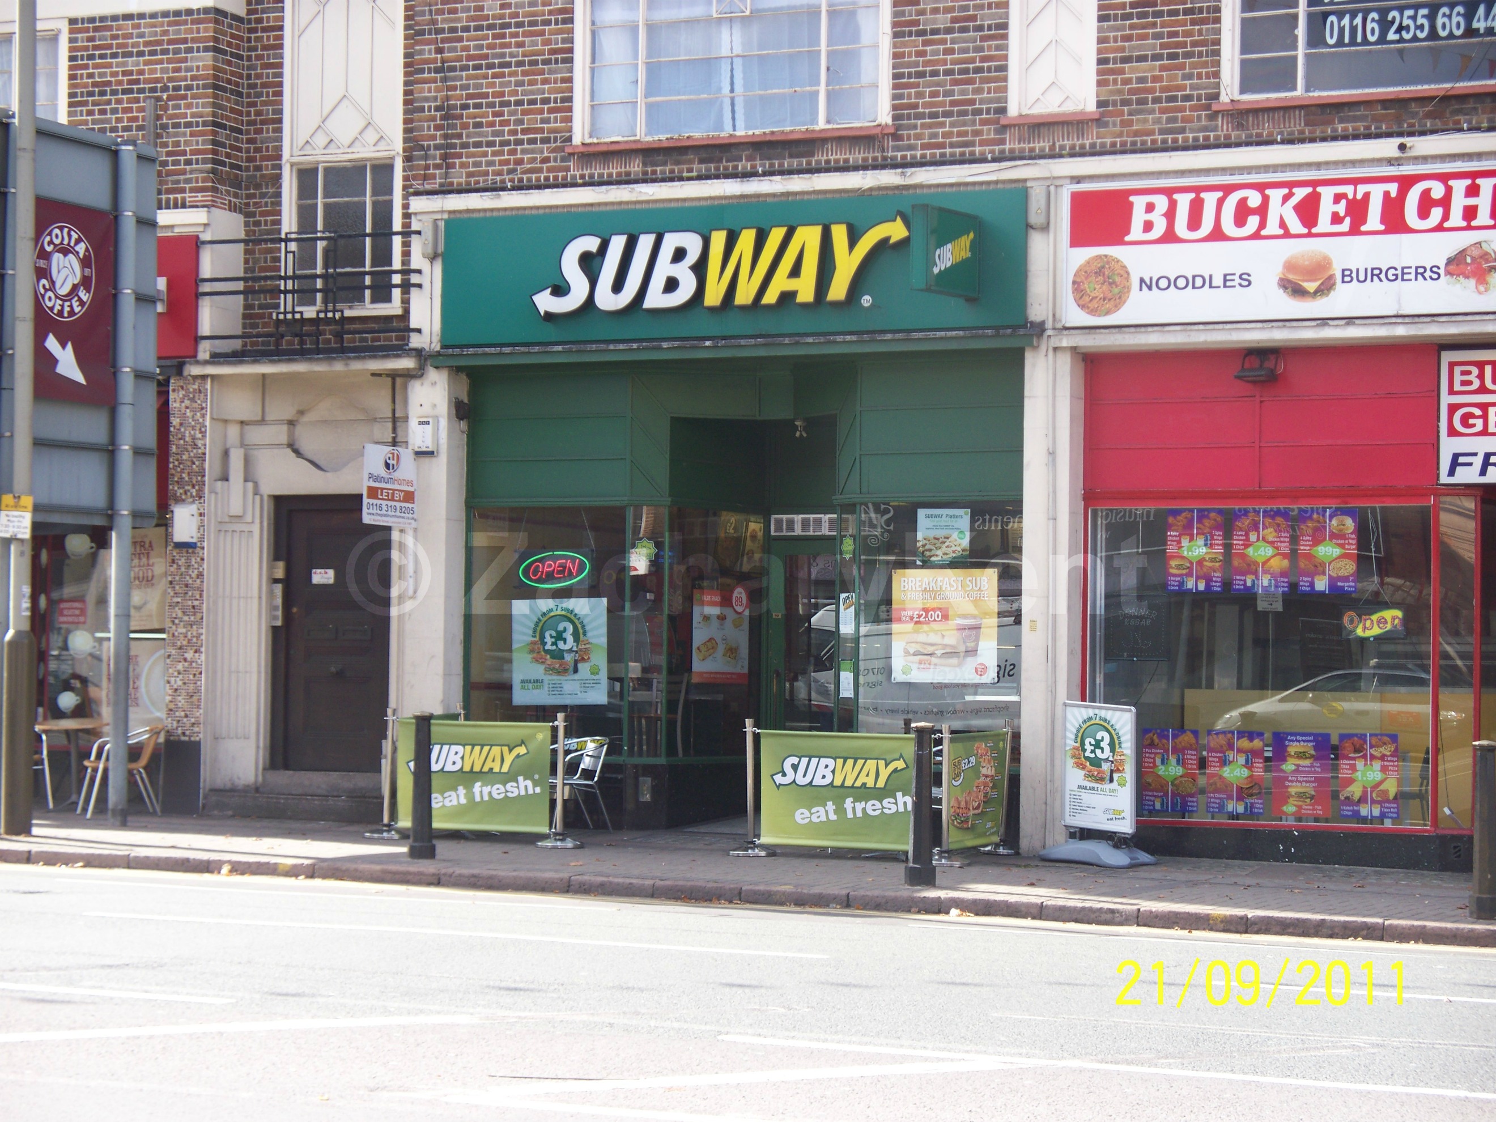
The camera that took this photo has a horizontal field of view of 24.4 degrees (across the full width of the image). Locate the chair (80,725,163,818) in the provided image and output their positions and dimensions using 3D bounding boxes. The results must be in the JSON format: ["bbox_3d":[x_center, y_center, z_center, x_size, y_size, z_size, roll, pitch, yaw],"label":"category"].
[{"bbox_3d":[-5.096,1.702,28.100,0.590,0.735,0.540,1,-2,-22],"label":"chair"}]

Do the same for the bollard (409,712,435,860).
[{"bbox_3d":[-2.219,1.526,23.608,0.180,1.000,0.180,1,-1,0],"label":"bollard"}]

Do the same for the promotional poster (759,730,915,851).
[{"bbox_3d":[0.697,1.620,24.295,1.370,0.810,0.030,0,-2,28],"label":"promotional poster"}]

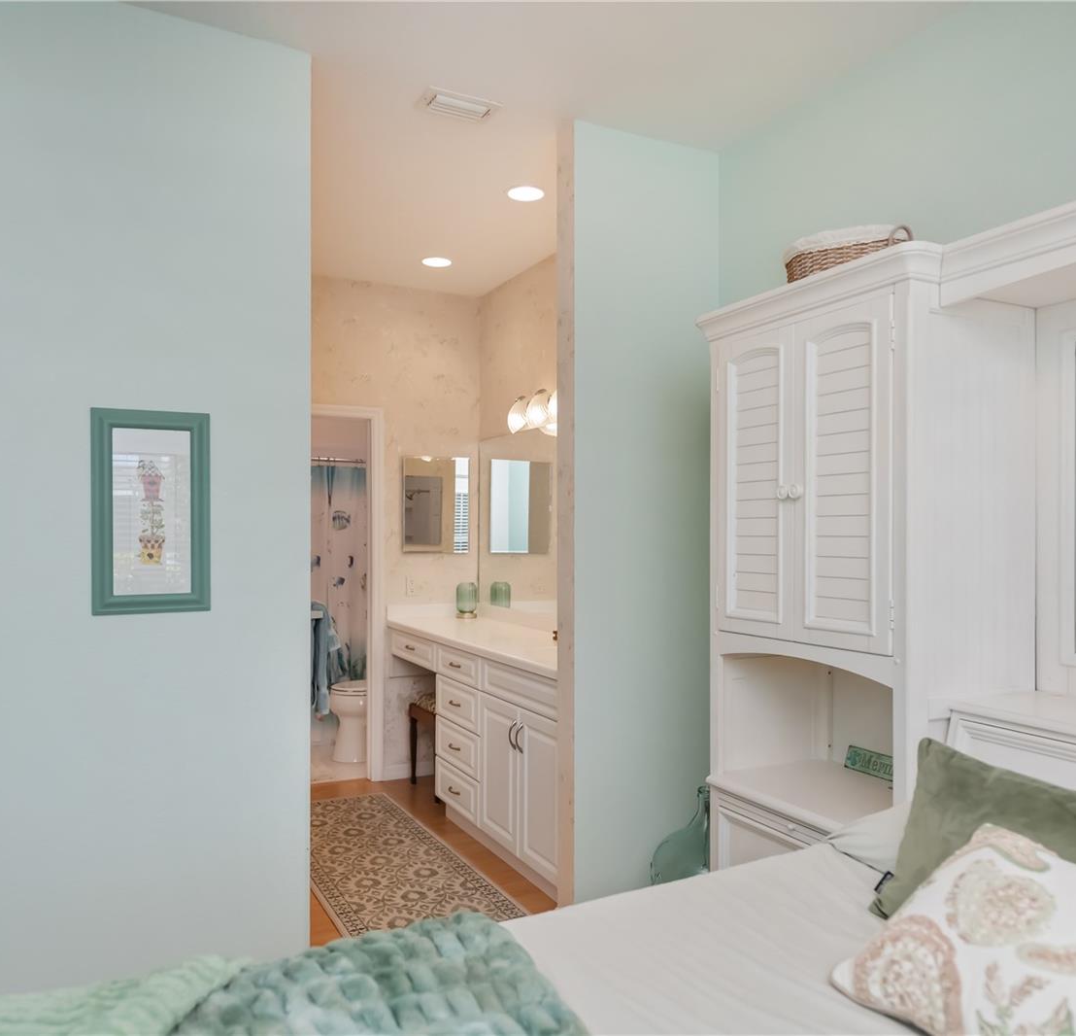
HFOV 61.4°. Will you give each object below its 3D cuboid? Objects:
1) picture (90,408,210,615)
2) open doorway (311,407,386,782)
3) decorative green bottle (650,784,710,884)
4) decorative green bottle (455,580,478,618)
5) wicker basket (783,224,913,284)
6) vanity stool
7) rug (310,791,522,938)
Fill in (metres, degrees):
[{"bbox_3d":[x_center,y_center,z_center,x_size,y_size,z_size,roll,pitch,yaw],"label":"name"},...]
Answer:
[{"bbox_3d":[-1.035,-0.015,2.432,0.296,0.538,0.025,0,0,-27],"label":"picture"},{"bbox_3d":[-1.262,0.428,4.944,0.840,2.096,0.130,0,0,-27],"label":"open doorway"},{"bbox_3d":[0.544,1.155,2.923,0.345,0.610,0.345,0,0,-27],"label":"decorative green bottle"},{"bbox_3d":[-0.412,0.470,5.218,0.120,0.218,0.120,0,0,0],"label":"decorative green bottle"},{"bbox_3d":[0.836,-0.635,2.389,0.295,0.142,0.205,0,0,33],"label":"wicker basket"},{"bbox_3d":[-0.465,1.230,4.922,0.360,0.490,0.430,0,0,-27],"label":"vanity stool"},{"bbox_3d":[-0.691,1.463,3.898,0.645,0.010,1.860,0,0,-27],"label":"rug"}]

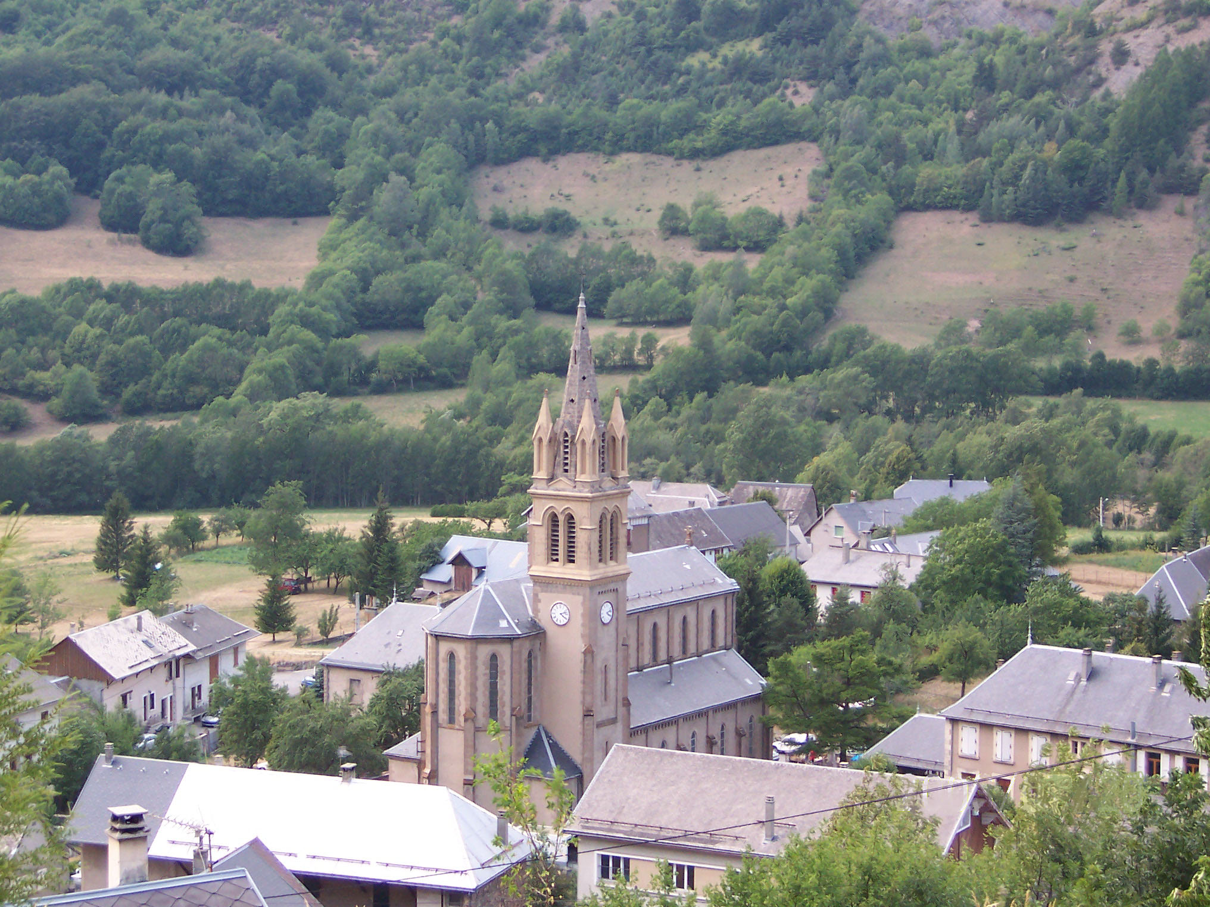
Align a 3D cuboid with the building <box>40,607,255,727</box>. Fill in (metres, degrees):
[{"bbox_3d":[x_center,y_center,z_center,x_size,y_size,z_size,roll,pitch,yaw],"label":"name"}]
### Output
[{"bbox_3d":[-40.200,17.880,295.700,10.000,8.550,31.500,2,6,15],"label":"building"}]

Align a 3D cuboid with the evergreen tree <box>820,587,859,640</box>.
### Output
[{"bbox_3d":[22.700,15.880,331.000,3.800,6.070,3.800,1,6,0],"label":"evergreen tree"}]

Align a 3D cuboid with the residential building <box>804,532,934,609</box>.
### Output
[{"bbox_3d":[26.700,14.210,338.500,16.000,8.000,8.500,6,8,43],"label":"residential building"}]

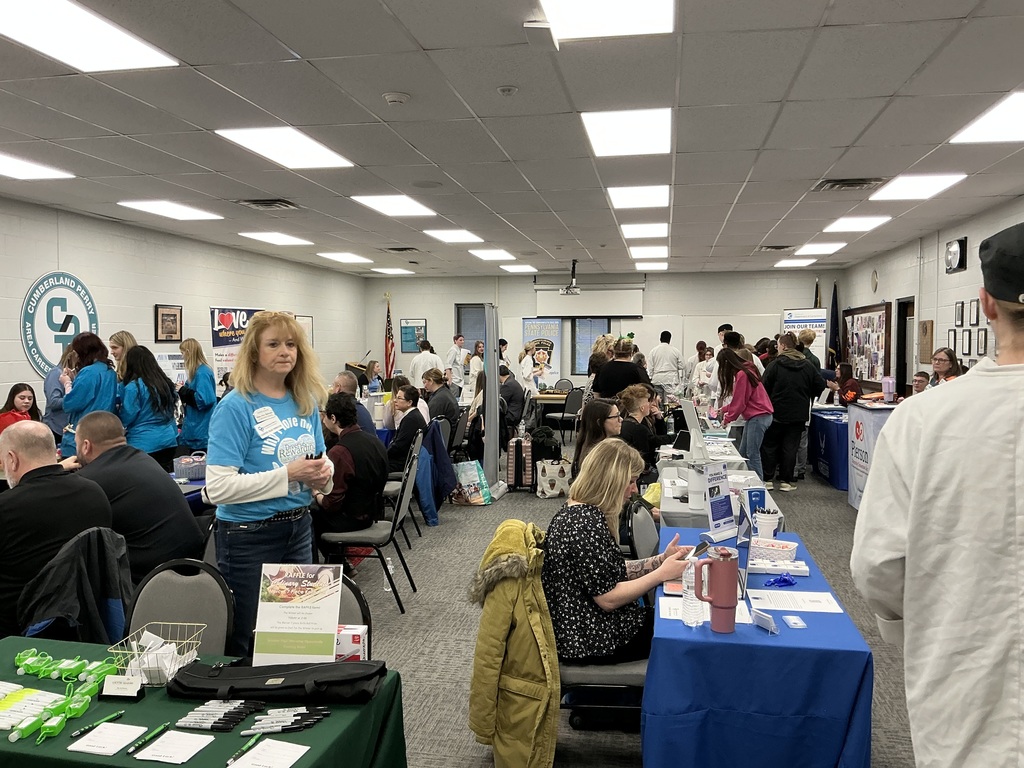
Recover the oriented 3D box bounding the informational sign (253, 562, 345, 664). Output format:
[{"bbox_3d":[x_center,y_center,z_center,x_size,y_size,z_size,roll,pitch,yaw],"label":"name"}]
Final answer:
[{"bbox_3d":[-0.557,0.614,2.163,0.216,0.279,0.020,0,-15,4],"label":"informational sign"}]

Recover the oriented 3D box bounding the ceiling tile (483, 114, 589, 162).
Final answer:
[{"bbox_3d":[0.192,-1.707,5.745,0.610,0.020,1.210,1,3,11],"label":"ceiling tile"}]

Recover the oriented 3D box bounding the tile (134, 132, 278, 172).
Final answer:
[{"bbox_3d":[-2.201,-1.710,6.128,0.605,0.025,1.210,1,3,11],"label":"tile"}]

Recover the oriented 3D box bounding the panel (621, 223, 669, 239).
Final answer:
[{"bbox_3d":[1.663,-1.907,10.232,0.600,0.070,1.200,1,3,11],"label":"panel"}]

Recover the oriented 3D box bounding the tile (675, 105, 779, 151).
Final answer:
[{"bbox_3d":[1.405,-1.695,5.519,0.610,0.020,1.210,1,3,11],"label":"tile"}]

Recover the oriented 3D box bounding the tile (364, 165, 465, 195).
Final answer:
[{"bbox_3d":[-0.799,-1.775,7.160,0.610,0.025,1.200,1,3,11],"label":"tile"}]

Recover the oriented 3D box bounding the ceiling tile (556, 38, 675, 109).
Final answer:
[{"bbox_3d":[0.579,-1.648,4.456,0.610,0.020,1.210,1,3,11],"label":"ceiling tile"}]

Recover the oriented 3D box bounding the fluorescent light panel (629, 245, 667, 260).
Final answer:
[{"bbox_3d":[2.119,-2.036,12.688,0.570,0.050,1.160,1,3,11],"label":"fluorescent light panel"}]

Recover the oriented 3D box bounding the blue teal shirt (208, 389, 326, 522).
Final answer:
[{"bbox_3d":[-0.895,0.264,3.020,0.290,0.510,0.460,3,4,43],"label":"blue teal shirt"}]

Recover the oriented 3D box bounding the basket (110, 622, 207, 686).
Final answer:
[{"bbox_3d":[-0.915,0.717,2.162,0.170,0.105,0.205,0,3,3],"label":"basket"}]

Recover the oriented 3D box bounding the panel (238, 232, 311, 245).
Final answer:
[{"bbox_3d":[-3.131,-1.952,11.123,0.600,0.070,1.200,1,3,11],"label":"panel"}]

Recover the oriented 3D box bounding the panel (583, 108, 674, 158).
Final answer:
[{"bbox_3d":[0.802,-1.715,5.644,0.600,0.060,1.200,1,3,11],"label":"panel"}]

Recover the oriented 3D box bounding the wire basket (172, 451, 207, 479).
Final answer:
[{"bbox_3d":[-2.080,0.534,5.500,0.240,0.160,0.230,2,3,40],"label":"wire basket"}]

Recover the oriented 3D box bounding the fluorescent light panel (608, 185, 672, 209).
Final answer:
[{"bbox_3d":[1.239,-1.823,7.984,0.570,0.050,1.160,1,3,11],"label":"fluorescent light panel"}]

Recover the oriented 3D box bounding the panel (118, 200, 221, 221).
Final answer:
[{"bbox_3d":[-3.613,-1.870,8.889,0.570,0.050,1.160,1,3,11],"label":"panel"}]

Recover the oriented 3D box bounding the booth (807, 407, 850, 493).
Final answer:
[{"bbox_3d":[4.000,0.783,9.649,0.650,0.740,1.500,1,3,11],"label":"booth"}]

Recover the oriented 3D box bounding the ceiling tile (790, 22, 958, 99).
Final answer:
[{"bbox_3d":[1.770,-1.604,4.164,0.610,0.030,1.220,1,3,11],"label":"ceiling tile"}]

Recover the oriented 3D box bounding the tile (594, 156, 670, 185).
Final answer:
[{"bbox_3d":[1.012,-1.736,6.736,0.605,0.025,1.210,1,3,11],"label":"tile"}]

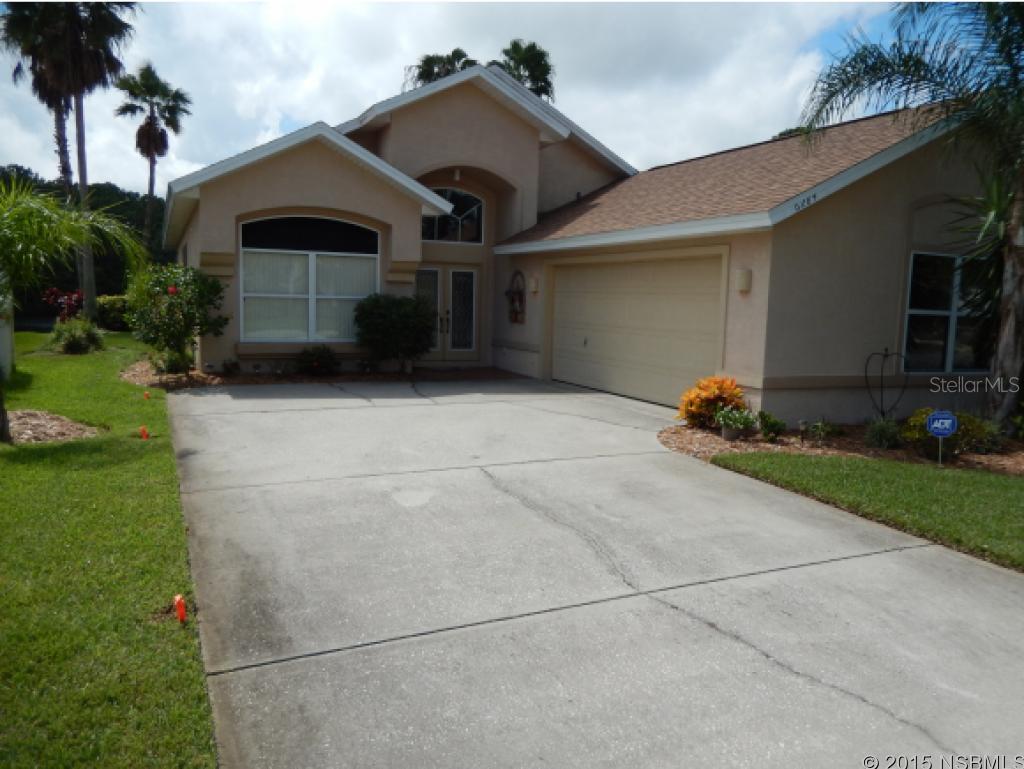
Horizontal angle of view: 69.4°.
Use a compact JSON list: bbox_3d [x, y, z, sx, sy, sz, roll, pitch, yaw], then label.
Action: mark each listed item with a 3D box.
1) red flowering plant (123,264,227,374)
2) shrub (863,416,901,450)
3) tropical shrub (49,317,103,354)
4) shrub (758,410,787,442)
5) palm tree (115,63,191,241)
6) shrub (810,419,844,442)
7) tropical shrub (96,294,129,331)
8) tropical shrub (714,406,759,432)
[{"bbox_3d":[-6.194,-1.213,13.700,1.750,2.000,1.650,2,7,0],"label":"red flowering plant"},{"bbox_3d":[4.256,0.551,8.500,0.400,0.350,0.380,2,7,0],"label":"shrub"},{"bbox_3d":[-10.324,-1.159,17.500,1.180,0.870,1.120,2,7,0],"label":"tropical shrub"},{"bbox_3d":[3.045,0.491,8.650,0.320,0.360,0.310,2,7,0],"label":"shrub"},{"bbox_3d":[-16.322,-8.693,33.500,3.200,11.800,3.200,2,7,0],"label":"palm tree"},{"bbox_3d":[3.741,0.547,8.800,0.400,0.270,0.360,2,7,0],"label":"shrub"},{"bbox_3d":[-13.968,-2.513,26.000,1.400,1.280,1.200,2,7,0],"label":"tropical shrub"},{"bbox_3d":[2.609,0.384,8.600,0.490,0.300,0.430,2,7,0],"label":"tropical shrub"}]

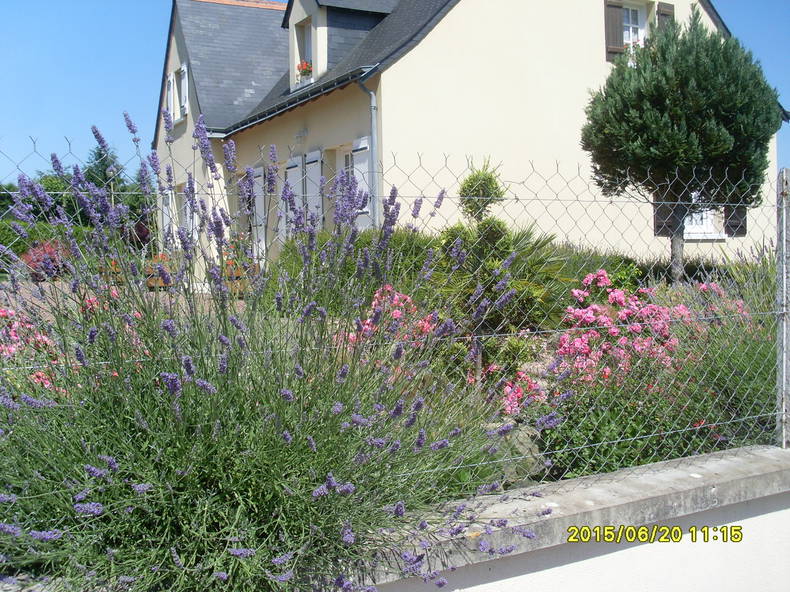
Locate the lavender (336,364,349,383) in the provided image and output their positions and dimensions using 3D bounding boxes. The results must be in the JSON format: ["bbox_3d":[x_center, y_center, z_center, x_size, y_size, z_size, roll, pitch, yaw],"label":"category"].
[{"bbox_3d":[-0.118,0.174,1.950,0.023,0.044,0.023,28,17,-1],"label":"lavender"}]

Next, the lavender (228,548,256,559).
[{"bbox_3d":[-0.306,0.517,1.740,0.058,0.020,0.020,6,-17,-17],"label":"lavender"}]

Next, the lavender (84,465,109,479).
[{"bbox_3d":[-0.561,0.330,1.630,0.050,0.021,0.021,24,-18,-17],"label":"lavender"}]

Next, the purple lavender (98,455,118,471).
[{"bbox_3d":[-0.542,0.315,1.640,0.048,0.022,0.022,39,-22,23],"label":"purple lavender"}]

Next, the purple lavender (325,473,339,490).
[{"bbox_3d":[-0.137,0.400,1.870,0.023,0.046,0.023,-21,-28,-8],"label":"purple lavender"}]

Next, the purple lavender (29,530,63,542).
[{"bbox_3d":[-0.629,0.433,1.560,0.062,0.021,0.021,-5,-13,-19],"label":"purple lavender"}]

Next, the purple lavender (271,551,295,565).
[{"bbox_3d":[-0.230,0.534,1.770,0.051,0.022,0.022,-24,-12,-17],"label":"purple lavender"}]

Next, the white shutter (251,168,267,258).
[{"bbox_3d":[-2.747,-1.563,17.600,0.050,2.100,0.720,-2,3,-27],"label":"white shutter"}]

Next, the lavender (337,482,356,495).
[{"bbox_3d":[-0.105,0.415,1.870,0.048,0.024,0.024,-9,-14,25],"label":"lavender"}]

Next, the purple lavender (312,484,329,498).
[{"bbox_3d":[-0.160,0.419,1.860,0.043,0.024,0.024,-28,-9,-27],"label":"purple lavender"}]

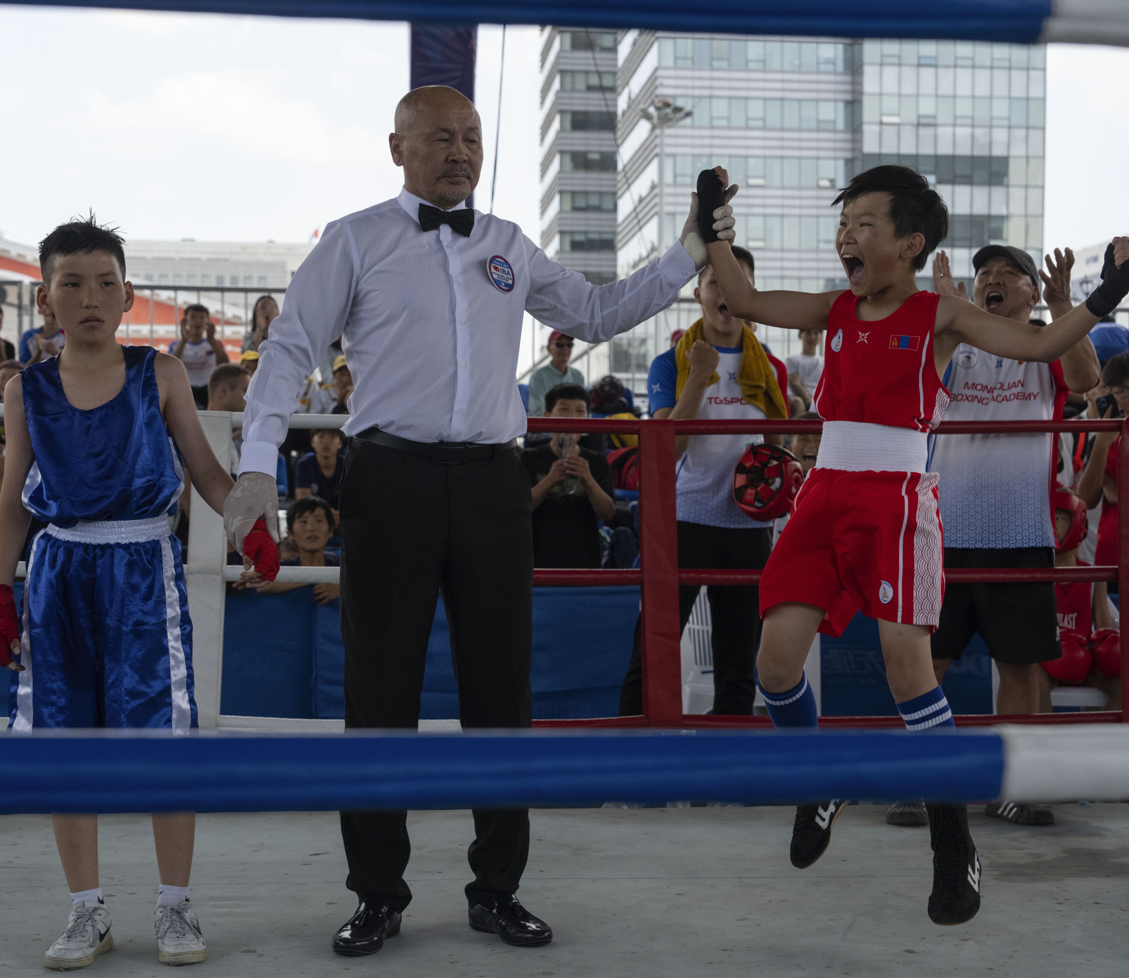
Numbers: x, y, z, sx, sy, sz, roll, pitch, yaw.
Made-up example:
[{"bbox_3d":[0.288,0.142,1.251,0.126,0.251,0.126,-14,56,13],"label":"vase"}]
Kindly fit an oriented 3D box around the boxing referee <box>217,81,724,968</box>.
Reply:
[{"bbox_3d":[-0.180,0.045,3.610,0.950,1.690,0.460,0,0,-22],"label":"boxing referee"}]

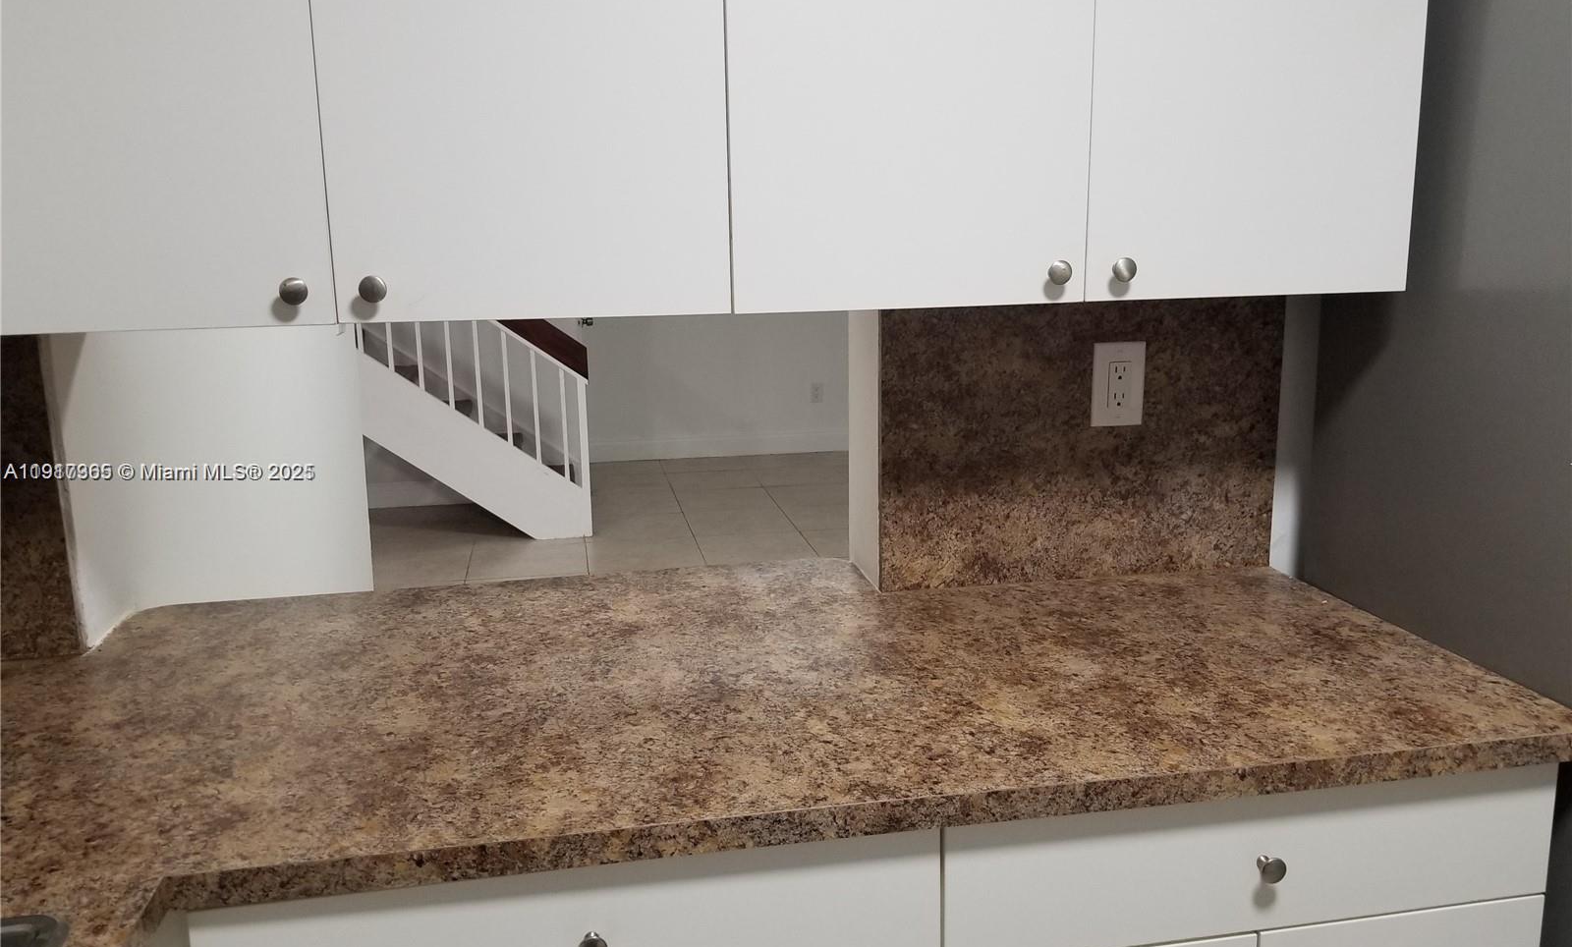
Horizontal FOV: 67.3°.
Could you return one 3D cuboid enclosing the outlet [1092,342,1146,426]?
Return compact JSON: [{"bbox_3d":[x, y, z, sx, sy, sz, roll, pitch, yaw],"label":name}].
[{"bbox_3d":[0.481,-0.129,1.709,0.078,0.122,0.009,-3,11,-10],"label":"outlet"}]

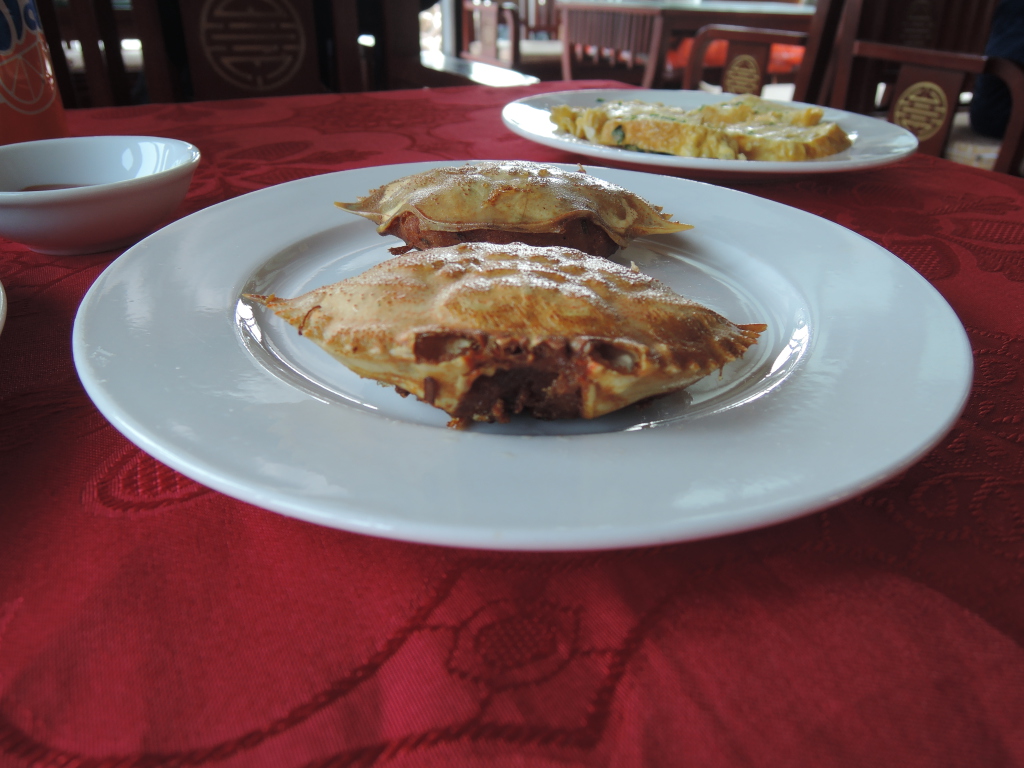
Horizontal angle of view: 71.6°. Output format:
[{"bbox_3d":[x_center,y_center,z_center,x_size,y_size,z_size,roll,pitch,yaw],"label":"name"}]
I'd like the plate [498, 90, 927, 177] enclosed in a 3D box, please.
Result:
[{"bbox_3d":[0.115,-0.152,0.447,0.241,0.024,0.241,1,31,-1],"label":"plate"}]

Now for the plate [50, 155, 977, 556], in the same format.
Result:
[{"bbox_3d":[0.003,-0.029,0.238,0.260,0.024,0.260,1,31,-1],"label":"plate"}]

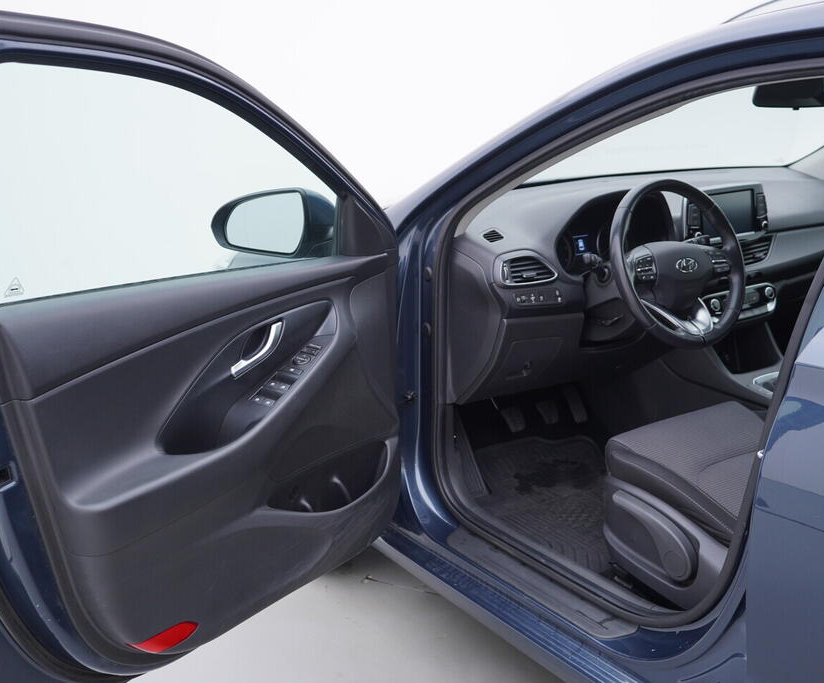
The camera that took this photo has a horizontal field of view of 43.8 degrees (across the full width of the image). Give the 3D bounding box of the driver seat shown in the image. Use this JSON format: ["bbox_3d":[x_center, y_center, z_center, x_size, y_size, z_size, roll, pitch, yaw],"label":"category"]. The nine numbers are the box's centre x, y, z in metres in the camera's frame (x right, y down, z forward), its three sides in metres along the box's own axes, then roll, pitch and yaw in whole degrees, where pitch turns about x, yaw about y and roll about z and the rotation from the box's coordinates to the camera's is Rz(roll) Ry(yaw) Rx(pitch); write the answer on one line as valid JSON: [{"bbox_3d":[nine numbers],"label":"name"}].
[{"bbox_3d":[0.816,0.055,1.843,0.530,1.000,0.850,-7,14,-29],"label":"driver seat"}]

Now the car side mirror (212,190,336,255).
[{"bbox_3d":[-0.307,-0.268,2.256,0.238,0.158,0.145,5,13,20],"label":"car side mirror"}]

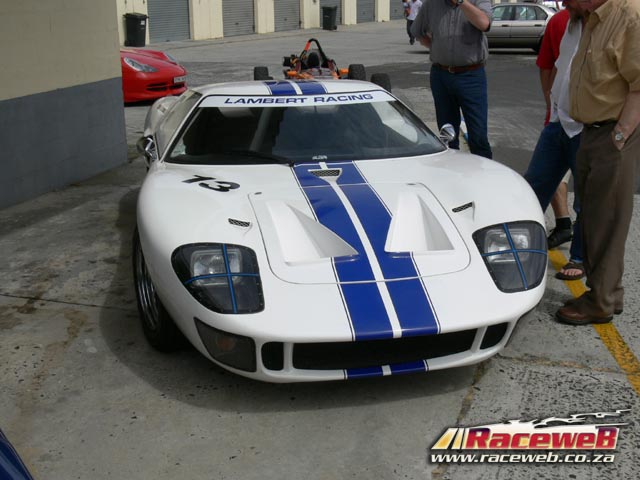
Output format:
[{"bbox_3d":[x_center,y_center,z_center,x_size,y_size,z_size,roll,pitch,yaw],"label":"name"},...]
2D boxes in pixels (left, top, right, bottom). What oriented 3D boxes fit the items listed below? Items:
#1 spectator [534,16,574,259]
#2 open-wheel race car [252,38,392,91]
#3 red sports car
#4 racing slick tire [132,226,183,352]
[{"bbox_3d":[1.549,-0.829,4.978,0.540,1.730,0.360,14,22,41],"label":"spectator"},{"bbox_3d":[-0.032,-2.318,11.416,1.740,0.970,3.800,-3,17,-8],"label":"open-wheel race car"},{"bbox_3d":[-4.083,-2.705,12.333,4.400,1.290,1.780,4,17,15],"label":"red sports car"},{"bbox_3d":[-0.613,0.202,3.534,0.230,0.616,0.616,-8,18,-24],"label":"racing slick tire"}]

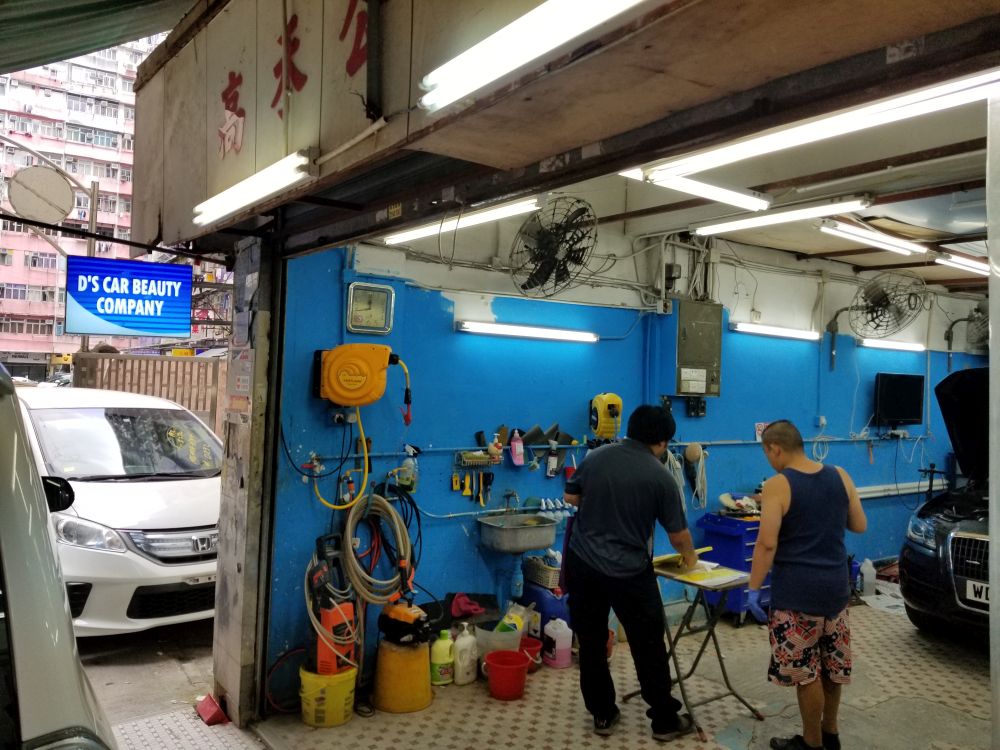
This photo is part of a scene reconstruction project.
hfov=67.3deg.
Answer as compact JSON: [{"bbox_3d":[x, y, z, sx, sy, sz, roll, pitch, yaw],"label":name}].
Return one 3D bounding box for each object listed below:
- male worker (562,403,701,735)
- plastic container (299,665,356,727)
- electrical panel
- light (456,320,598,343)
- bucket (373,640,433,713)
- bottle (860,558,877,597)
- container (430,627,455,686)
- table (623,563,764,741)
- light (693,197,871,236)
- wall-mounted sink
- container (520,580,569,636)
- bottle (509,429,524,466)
[{"bbox_3d":[0.721,0.978,3.891,0.600,1.660,0.550,1,-1,25],"label":"male worker"},{"bbox_3d":[-0.878,1.623,3.857,0.290,0.265,0.290,2,-1,0],"label":"plastic container"},{"bbox_3d":[1.417,-0.190,5.559,0.460,0.690,0.160,3,-2,-35],"label":"electrical panel"},{"bbox_3d":[0.221,-0.285,5.047,1.210,0.085,0.085,3,-2,-35],"label":"light"},{"bbox_3d":[-0.546,1.692,4.306,0.325,0.340,0.325,2,-1,0],"label":"bucket"},{"bbox_3d":[3.307,1.795,6.724,0.135,0.320,0.115,3,-2,-35],"label":"bottle"},{"bbox_3d":[-0.331,1.653,4.435,0.135,0.295,0.100,2,-2,-16],"label":"container"},{"bbox_3d":[1.112,1.526,4.313,0.510,0.770,0.630,3,-2,-35],"label":"table"},{"bbox_3d":[1.636,-0.957,4.535,0.060,0.085,1.210,3,-2,-36],"label":"light"},{"bbox_3d":[0.114,1.015,4.786,0.450,0.165,0.350,3,-2,-35],"label":"wall-mounted sink"},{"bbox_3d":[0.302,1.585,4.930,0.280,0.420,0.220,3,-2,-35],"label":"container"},{"bbox_3d":[0.111,0.475,4.924,0.085,0.250,0.060,-2,-2,-35],"label":"bottle"}]

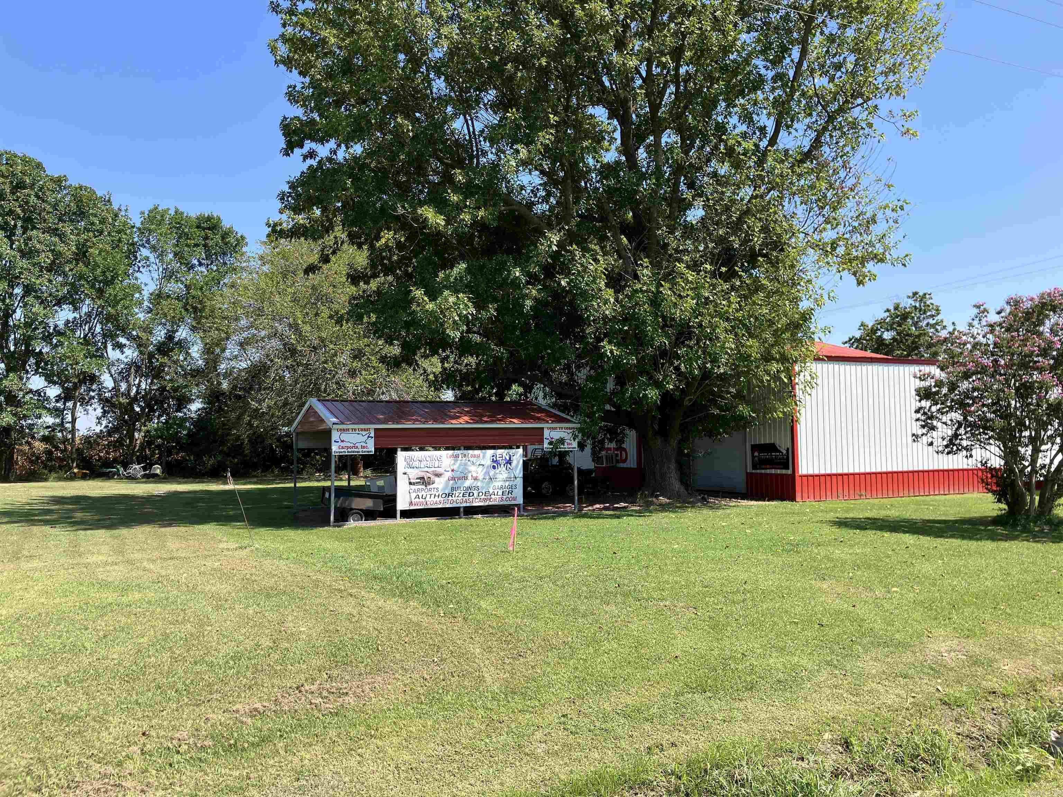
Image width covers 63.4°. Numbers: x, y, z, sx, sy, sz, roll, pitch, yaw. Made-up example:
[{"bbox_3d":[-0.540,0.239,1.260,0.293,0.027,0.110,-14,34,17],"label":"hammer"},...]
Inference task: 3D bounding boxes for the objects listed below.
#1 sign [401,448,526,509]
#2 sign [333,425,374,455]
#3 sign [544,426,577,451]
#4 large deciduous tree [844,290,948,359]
[{"bbox_3d":[-1.571,1.811,19.492,3.040,1.250,0.040,1,-3,-26],"label":"sign"},{"bbox_3d":[-3.824,0.901,18.432,0.920,0.600,0.040,1,-3,-26],"label":"sign"},{"bbox_3d":[0.703,0.960,20.666,0.920,0.600,0.040,1,-3,-26],"label":"sign"},{"bbox_3d":[21.256,-0.989,48.163,7.800,10.020,7.500,-1,-3,0],"label":"large deciduous tree"}]

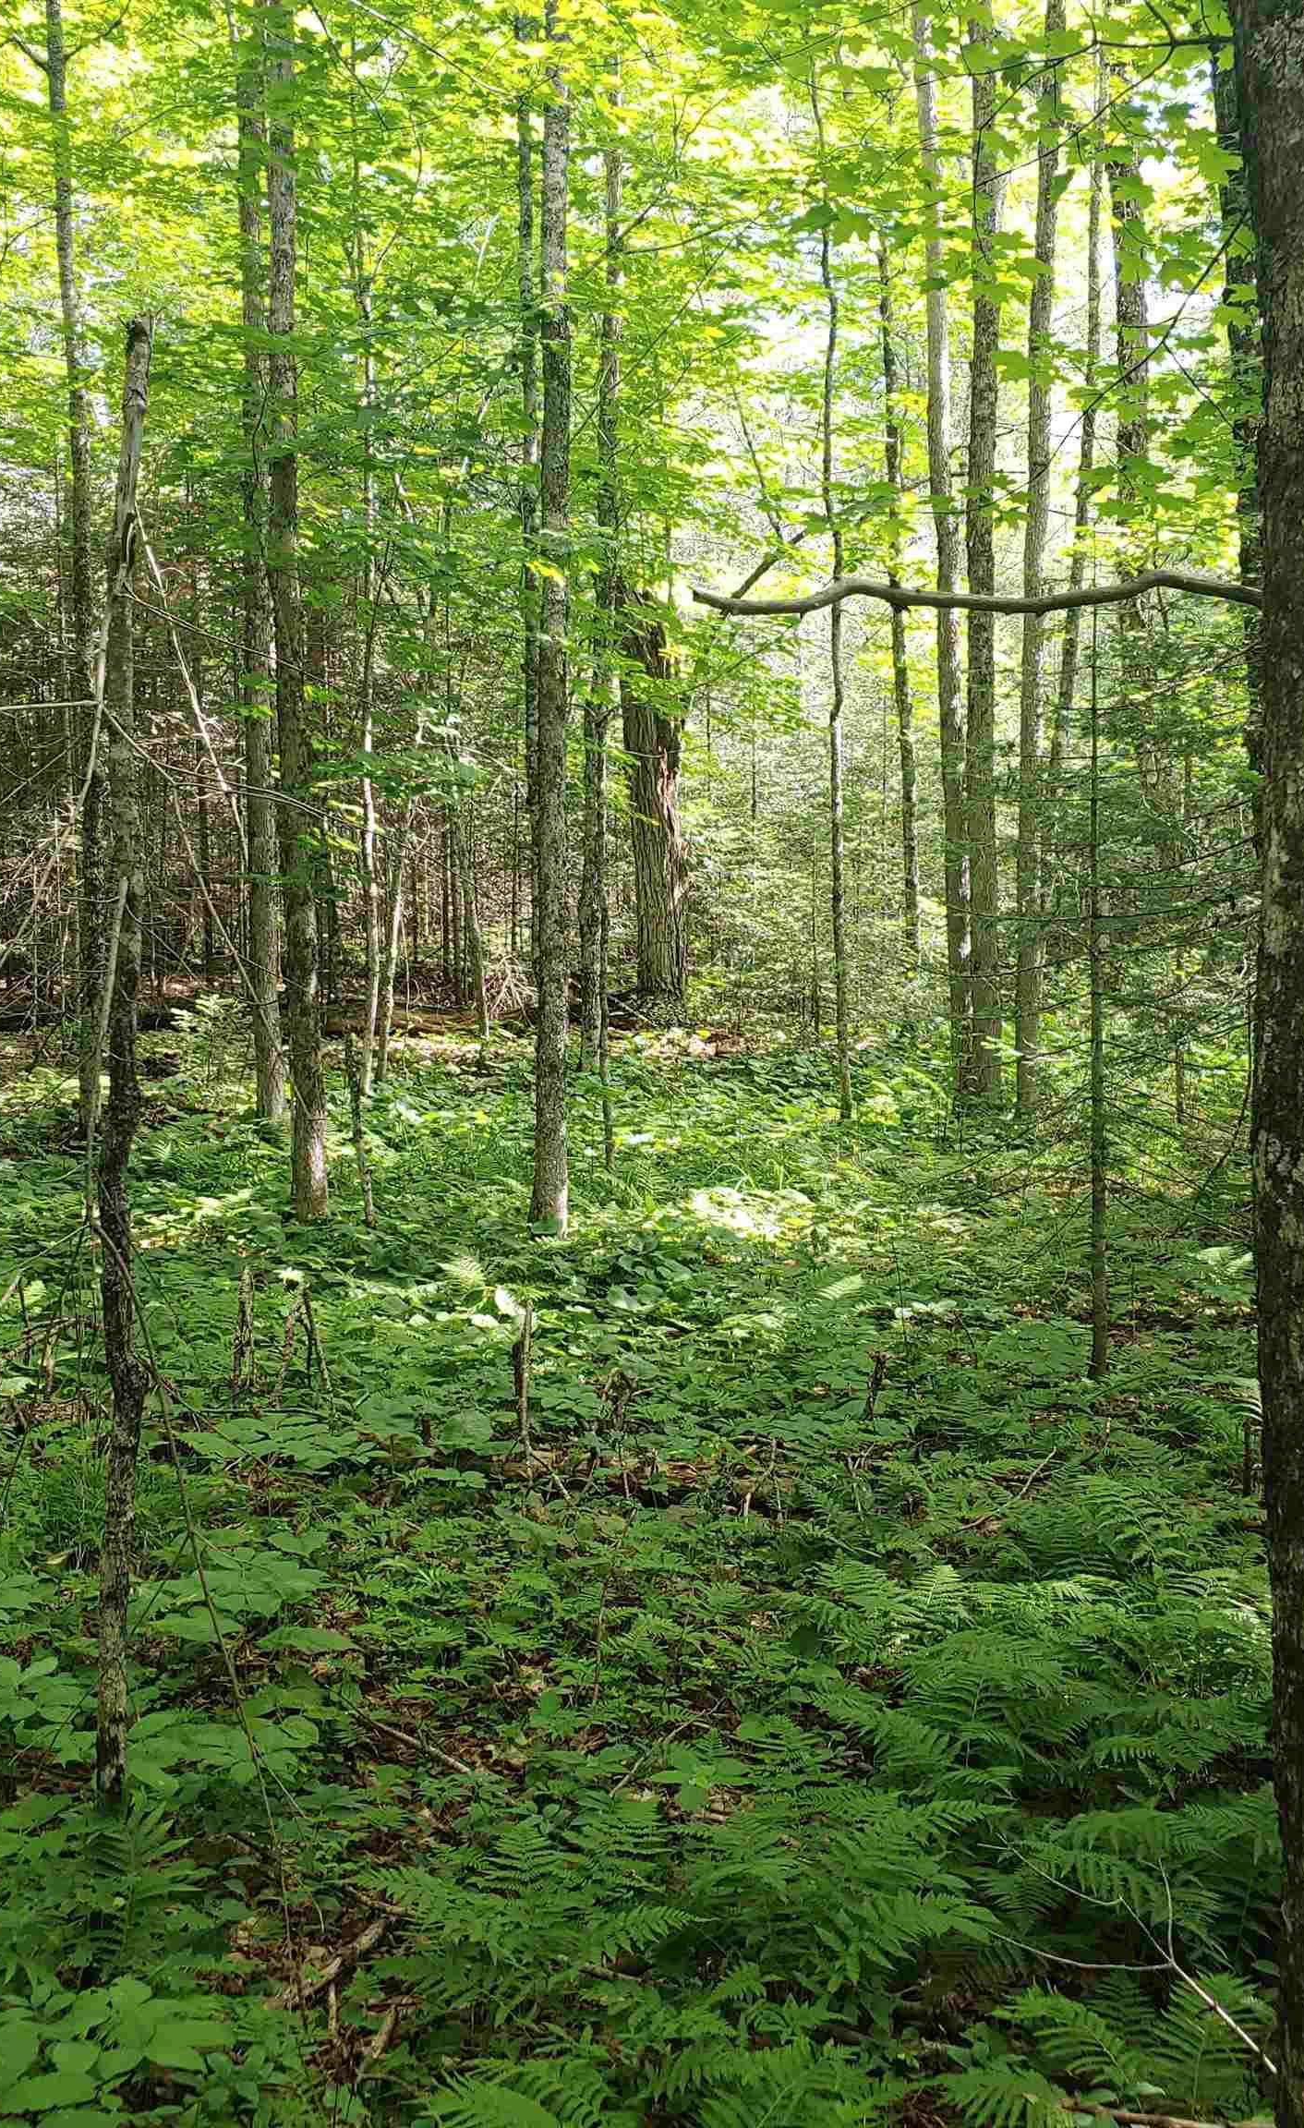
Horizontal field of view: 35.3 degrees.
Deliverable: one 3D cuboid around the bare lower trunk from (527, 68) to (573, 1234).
[{"bbox_3d":[-0.417,-1.702,8.709,0.150,4.893,0.150,0,4,-3],"label":"bare lower trunk"}]

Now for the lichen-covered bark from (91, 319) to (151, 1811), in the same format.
[{"bbox_3d":[-0.855,0.033,3.313,0.080,2.409,0.080,1,4,-15],"label":"lichen-covered bark"}]

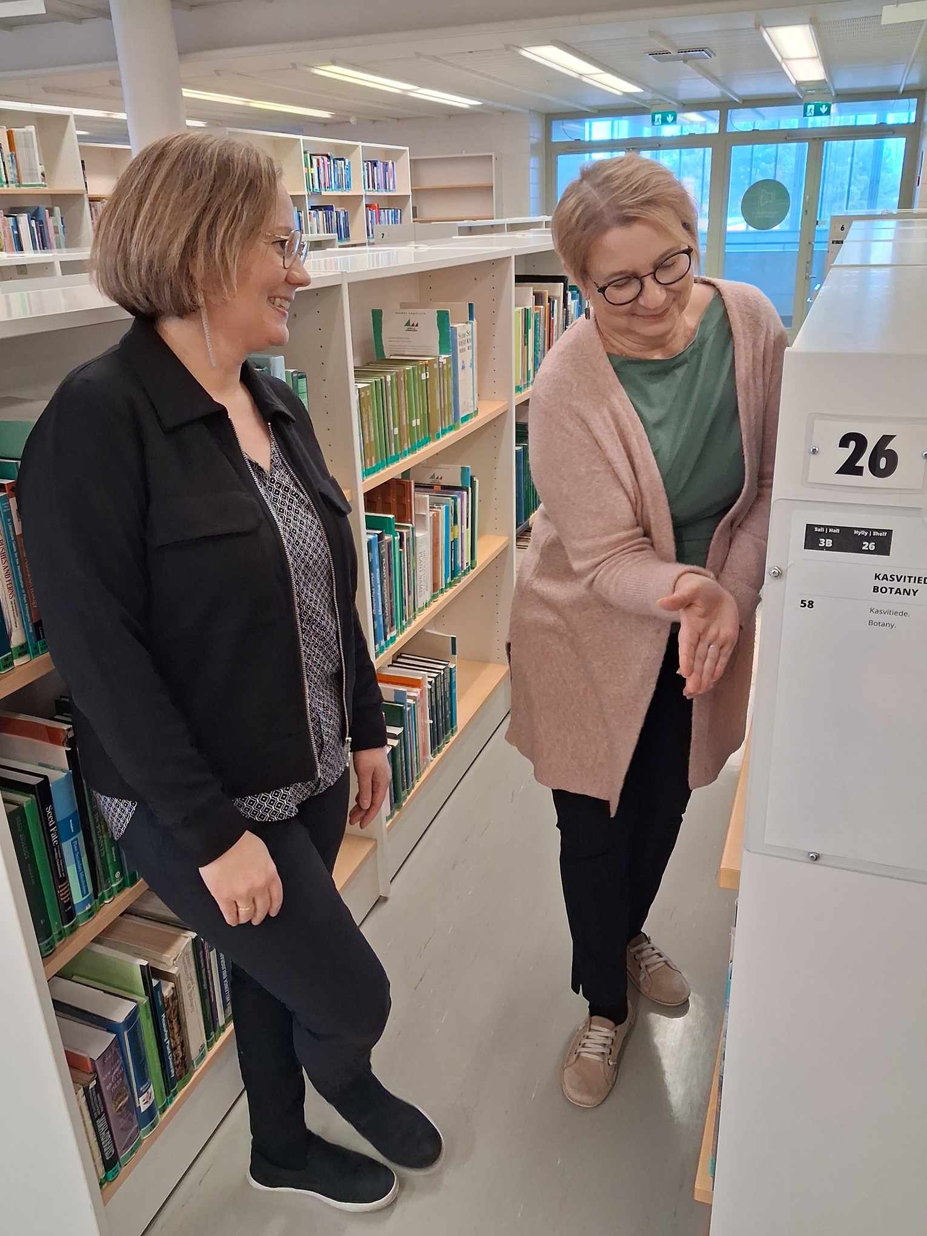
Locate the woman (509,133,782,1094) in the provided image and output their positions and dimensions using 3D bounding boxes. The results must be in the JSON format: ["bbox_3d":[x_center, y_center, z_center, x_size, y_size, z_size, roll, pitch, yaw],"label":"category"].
[{"bbox_3d":[0.296,0.134,1.607,0.440,1.641,0.597,-6,23,-10],"label":"woman"}]

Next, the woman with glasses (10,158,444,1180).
[{"bbox_3d":[-0.289,0.232,1.386,0.393,1.661,0.463,11,26,29],"label":"woman with glasses"}]

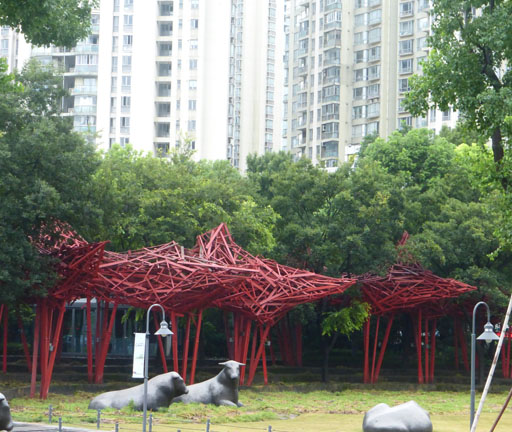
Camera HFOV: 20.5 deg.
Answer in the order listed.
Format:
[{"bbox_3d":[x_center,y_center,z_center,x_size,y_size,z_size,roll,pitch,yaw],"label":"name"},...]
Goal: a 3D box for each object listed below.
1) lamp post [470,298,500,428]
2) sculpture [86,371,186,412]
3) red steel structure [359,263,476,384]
[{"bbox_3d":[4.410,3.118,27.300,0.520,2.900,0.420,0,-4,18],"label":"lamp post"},{"bbox_3d":[-3.464,5.142,41.700,2.700,1.160,1.150,0,-5,20],"label":"sculpture"},{"bbox_3d":[6.109,4.068,53.500,3.700,4.300,4.000,2,-4,-12],"label":"red steel structure"}]

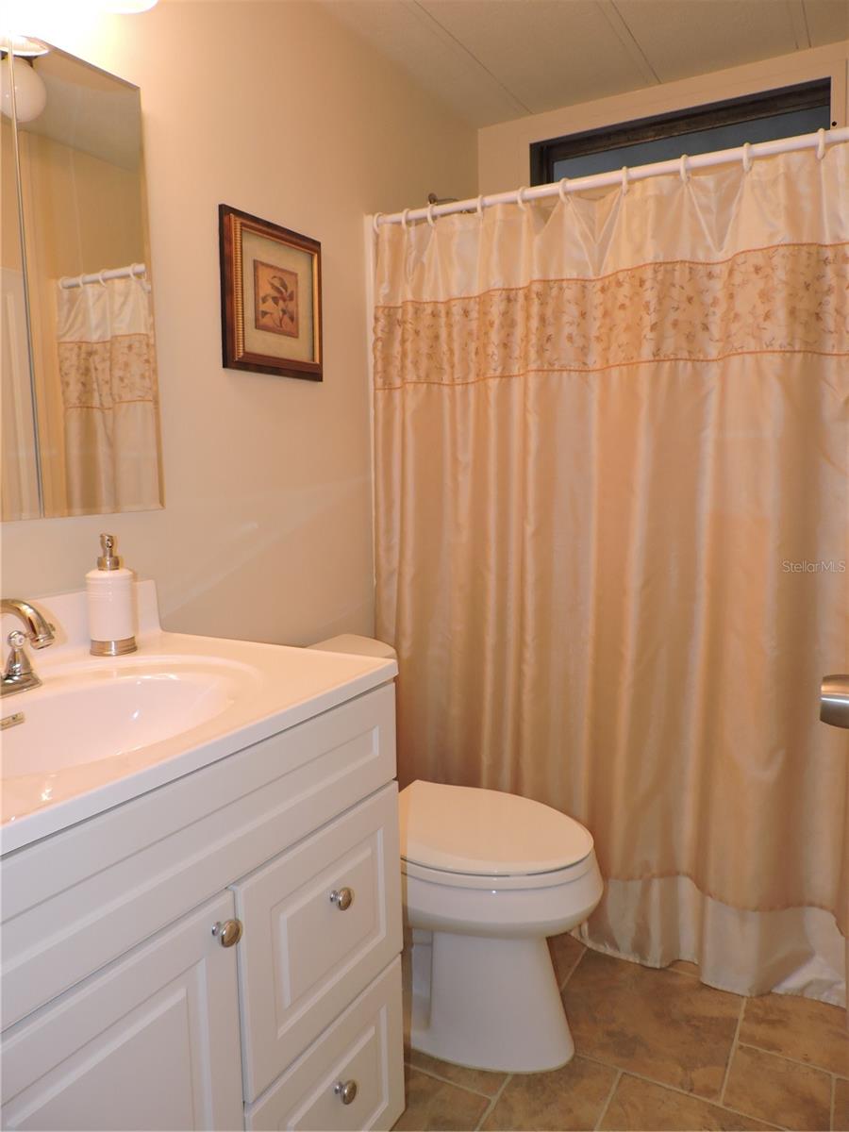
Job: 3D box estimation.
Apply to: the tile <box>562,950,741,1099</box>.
[{"bbox_3d":[0.481,0.985,1.712,0.370,0.010,0.365,4,9,30],"label":"tile"}]

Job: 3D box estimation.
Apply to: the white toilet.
[{"bbox_3d":[0.013,0.601,1.671,0.736,0.772,0.430,4,9,30],"label":"white toilet"}]

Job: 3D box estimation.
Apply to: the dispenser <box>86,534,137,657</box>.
[{"bbox_3d":[-0.524,0.047,1.307,0.075,0.197,0.080,-5,9,-33],"label":"dispenser"}]

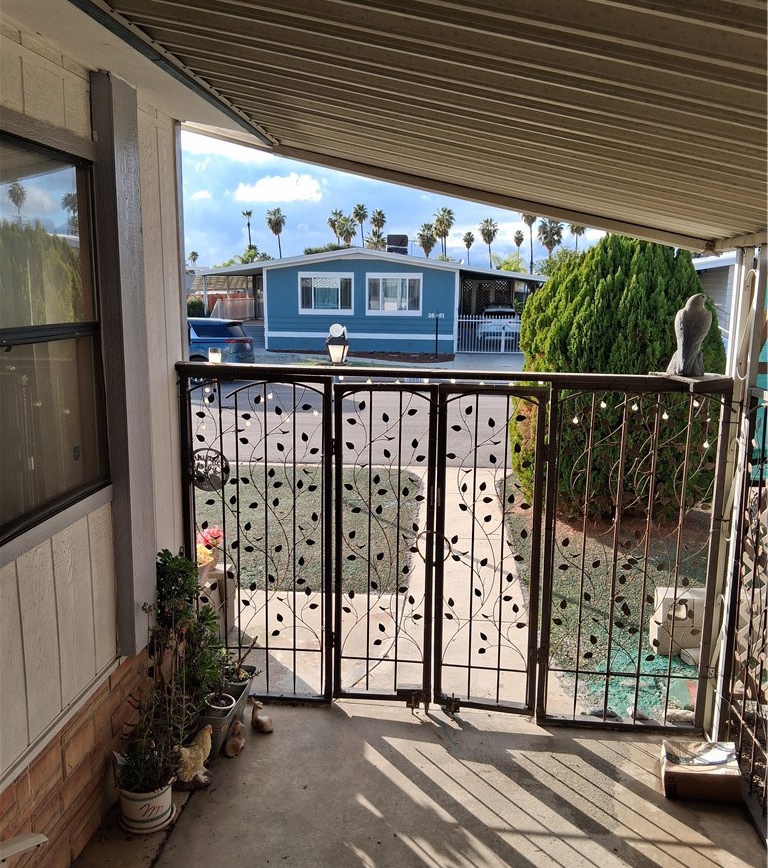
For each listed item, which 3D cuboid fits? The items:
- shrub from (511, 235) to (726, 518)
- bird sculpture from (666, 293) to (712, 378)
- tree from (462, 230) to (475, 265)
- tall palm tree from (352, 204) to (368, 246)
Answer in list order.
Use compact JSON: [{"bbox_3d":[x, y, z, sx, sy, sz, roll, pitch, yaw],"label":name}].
[{"bbox_3d":[2.193,-0.576,7.182,1.998,2.505,2.050,2,10,5],"label":"shrub"},{"bbox_3d":[1.146,-0.374,2.868,0.145,0.315,0.165,9,13,38],"label":"bird sculpture"},{"bbox_3d":[19.118,-38.092,176.503,2.700,16.698,2.700,2,10,5],"label":"tree"},{"bbox_3d":[-4.155,-32.321,139.621,2.900,18.013,2.900,2,10,5],"label":"tall palm tree"}]

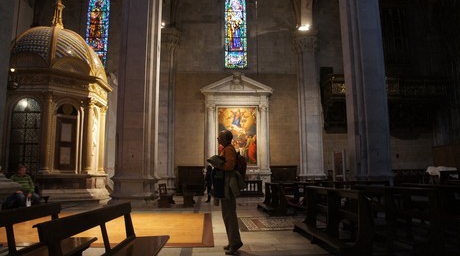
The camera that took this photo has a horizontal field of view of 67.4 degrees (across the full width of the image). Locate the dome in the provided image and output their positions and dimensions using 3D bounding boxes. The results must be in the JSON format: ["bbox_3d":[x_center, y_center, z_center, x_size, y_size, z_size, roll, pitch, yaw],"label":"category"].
[{"bbox_3d":[-7.131,-2.917,14.142,3.670,2.450,3.670,0,-8,-4],"label":"dome"}]

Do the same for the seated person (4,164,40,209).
[{"bbox_3d":[-5.169,1.530,8.534,0.680,1.280,0.680,3,-9,-21],"label":"seated person"}]

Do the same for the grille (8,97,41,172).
[{"bbox_3d":[-7.095,0.240,11.974,0.993,2.658,0.080,0,-8,-2],"label":"grille"}]

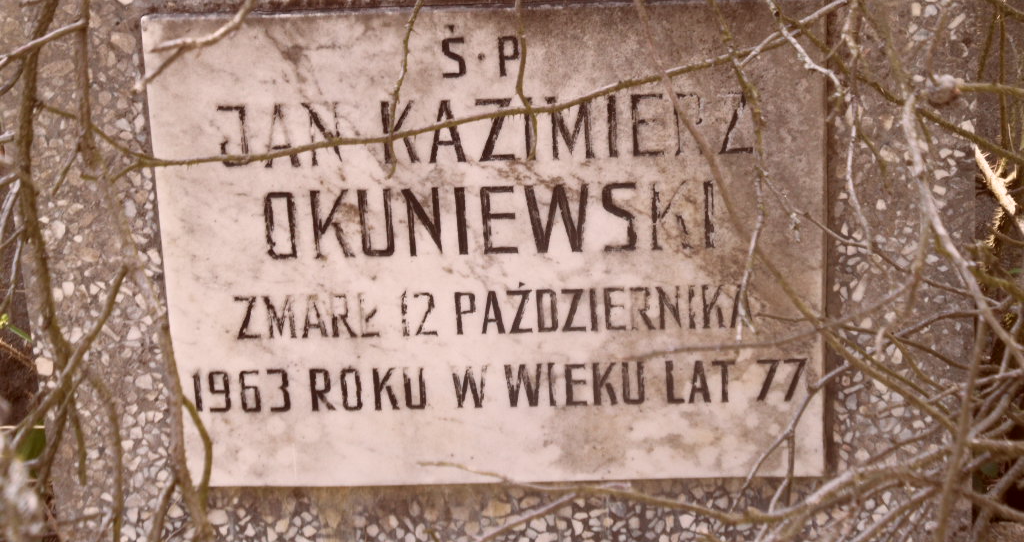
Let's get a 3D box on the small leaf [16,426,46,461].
[{"bbox_3d":[-0.369,0.134,2.280,0.027,0.030,0.017,-3,25,-2],"label":"small leaf"}]

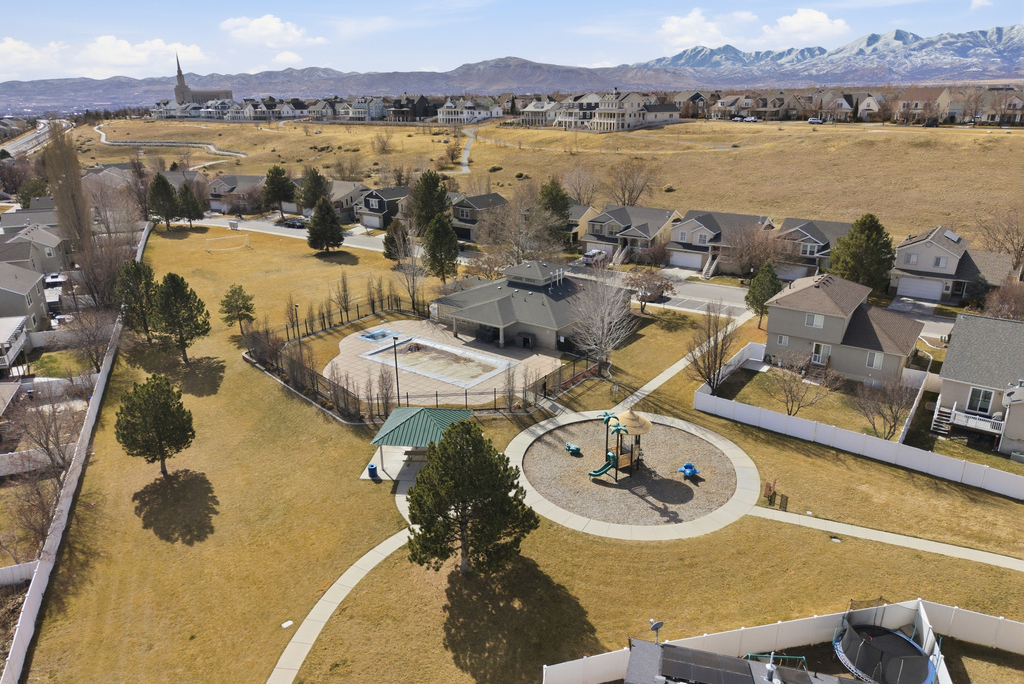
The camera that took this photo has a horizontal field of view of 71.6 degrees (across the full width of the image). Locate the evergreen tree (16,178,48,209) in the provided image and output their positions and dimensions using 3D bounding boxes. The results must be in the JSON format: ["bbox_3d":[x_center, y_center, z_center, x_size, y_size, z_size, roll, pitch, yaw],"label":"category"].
[{"bbox_3d":[-126.581,-39.025,187.347,8.440,8.080,8.440,0,20,0],"label":"evergreen tree"}]

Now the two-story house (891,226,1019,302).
[{"bbox_3d":[57.732,-10.256,92.635,12.600,7.600,12.800,14,25,36],"label":"two-story house"}]

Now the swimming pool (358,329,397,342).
[{"bbox_3d":[-16.061,-0.529,85.519,3.052,0.500,4.154,12,22,33],"label":"swimming pool"}]

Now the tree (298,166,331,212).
[{"bbox_3d":[-41.178,-30.713,148.221,6.792,11.369,6.792,0,20,0],"label":"tree"}]

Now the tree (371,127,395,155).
[{"bbox_3d":[-43.703,-68.022,239.787,8.100,8.750,8.100,0,20,0],"label":"tree"}]

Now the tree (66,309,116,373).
[{"bbox_3d":[-43.322,0.115,73.417,4.708,7.178,4.708,-1,18,0],"label":"tree"}]

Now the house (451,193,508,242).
[{"bbox_3d":[-6.520,-25.583,143.484,7.500,8.200,11.500,13,23,33],"label":"house"}]

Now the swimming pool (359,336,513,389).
[{"bbox_3d":[-7.825,2.232,75.323,15.000,0.800,8.200,14,24,34],"label":"swimming pool"}]

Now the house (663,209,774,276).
[{"bbox_3d":[32.158,-16.479,111.985,12.800,7.900,13.000,12,23,31],"label":"house"}]

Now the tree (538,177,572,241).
[{"bbox_3d":[8.001,-23.758,129.326,6.180,12.520,6.180,0,20,0],"label":"tree"}]

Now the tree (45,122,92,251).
[{"bbox_3d":[-70.648,-23.498,112.975,5.569,21.838,5.569,-12,23,-30],"label":"tree"}]

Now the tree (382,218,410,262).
[{"bbox_3d":[-19.031,-16.673,117.109,4.482,7.339,4.482,-1,18,0],"label":"tree"}]

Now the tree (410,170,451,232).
[{"bbox_3d":[-15.330,-26.026,132.736,7.994,12.542,7.994,0,20,0],"label":"tree"}]

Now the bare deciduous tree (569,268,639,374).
[{"bbox_3d":[8.783,-1.806,68.305,6.332,10.978,6.332,2,20,7],"label":"bare deciduous tree"}]

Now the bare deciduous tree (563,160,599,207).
[{"bbox_3d":[13.817,-31.199,143.216,7.262,10.535,7.262,1,20,5],"label":"bare deciduous tree"}]

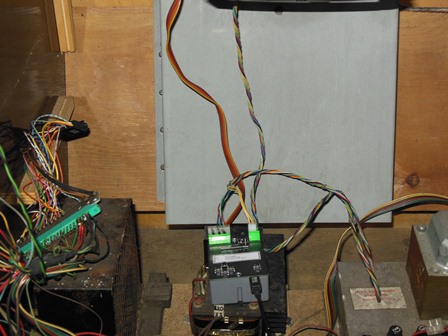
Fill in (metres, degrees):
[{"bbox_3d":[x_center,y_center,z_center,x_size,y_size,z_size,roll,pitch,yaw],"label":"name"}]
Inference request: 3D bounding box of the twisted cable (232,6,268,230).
[{"bbox_3d":[0.030,-0.053,0.660,0.022,0.226,0.026,-6,-5,0],"label":"twisted cable"}]

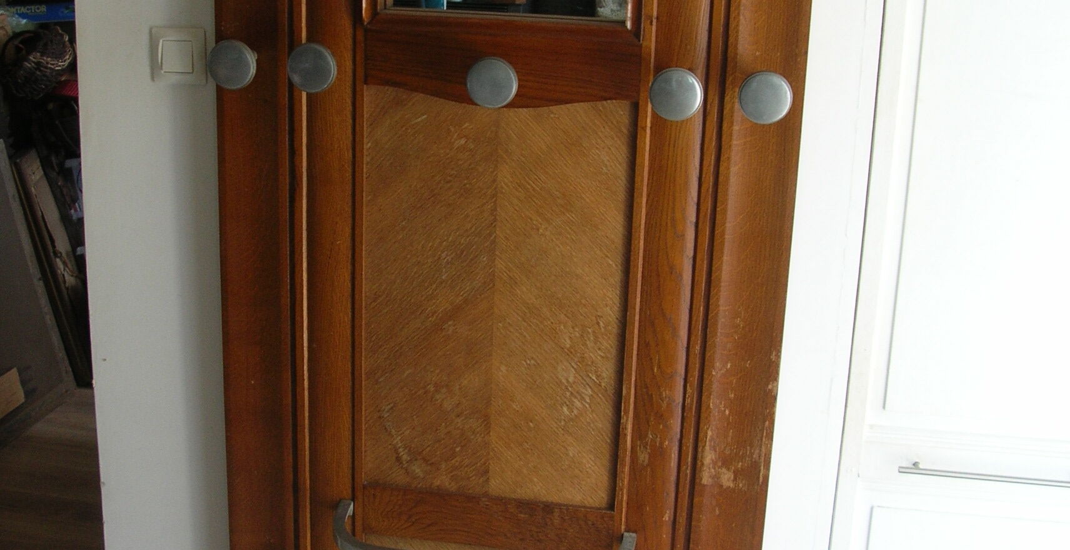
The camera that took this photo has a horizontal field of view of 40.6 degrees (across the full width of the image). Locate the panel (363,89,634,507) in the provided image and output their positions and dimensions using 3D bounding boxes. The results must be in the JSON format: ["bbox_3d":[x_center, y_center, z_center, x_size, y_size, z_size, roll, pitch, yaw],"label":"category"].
[{"bbox_3d":[-0.059,0.039,2.144,0.396,0.629,0.015,5,17,9],"label":"panel"}]

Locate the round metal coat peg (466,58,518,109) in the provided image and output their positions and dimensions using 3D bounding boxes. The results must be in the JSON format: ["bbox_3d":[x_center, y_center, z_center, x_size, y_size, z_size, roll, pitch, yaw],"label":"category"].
[{"bbox_3d":[-0.056,-0.269,2.005,0.069,0.069,0.050,5,17,9],"label":"round metal coat peg"}]

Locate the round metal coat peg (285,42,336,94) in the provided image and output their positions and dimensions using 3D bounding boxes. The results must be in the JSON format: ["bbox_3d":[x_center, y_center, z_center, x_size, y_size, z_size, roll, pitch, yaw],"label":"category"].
[{"bbox_3d":[-0.309,-0.295,2.046,0.069,0.069,0.050,5,17,9],"label":"round metal coat peg"}]

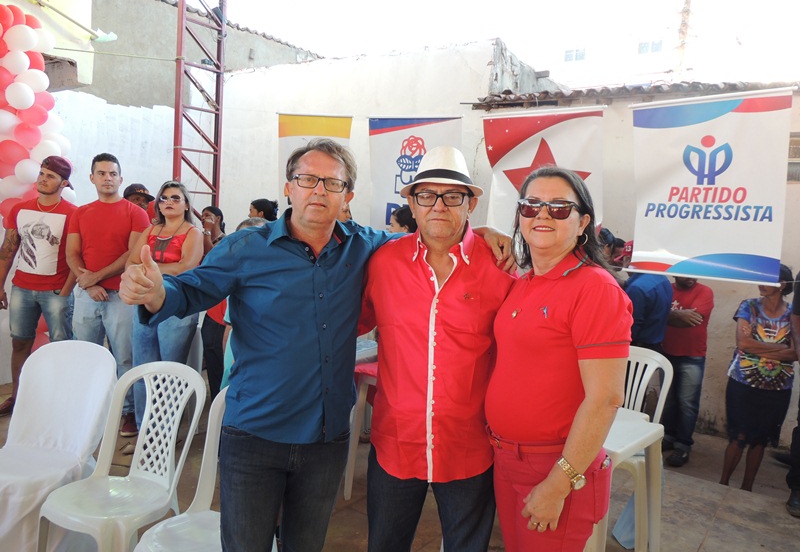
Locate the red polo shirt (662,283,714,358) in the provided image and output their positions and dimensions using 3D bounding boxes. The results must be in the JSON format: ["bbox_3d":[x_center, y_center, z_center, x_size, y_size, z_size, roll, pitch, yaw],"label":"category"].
[{"bbox_3d":[2.220,0.340,5.050,0.480,0.590,0.280,5,4,29],"label":"red polo shirt"}]

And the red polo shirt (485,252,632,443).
[{"bbox_3d":[0.399,0.185,1.750,0.450,0.510,0.290,6,4,35],"label":"red polo shirt"}]

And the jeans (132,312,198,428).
[{"bbox_3d":[-1.433,0.543,3.970,0.410,0.930,0.290,-1,7,-18],"label":"jeans"}]

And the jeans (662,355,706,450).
[{"bbox_3d":[2.234,0.942,5.100,0.380,0.920,0.290,6,8,35],"label":"jeans"}]

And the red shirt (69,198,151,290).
[{"bbox_3d":[-1.734,-0.187,3.850,0.490,0.570,0.270,2,3,-21],"label":"red shirt"}]

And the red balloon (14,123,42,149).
[{"bbox_3d":[-2.698,-1.017,4.700,0.205,0.200,0.205,3,3,0],"label":"red balloon"}]

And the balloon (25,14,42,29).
[{"bbox_3d":[-2.784,-1.855,4.850,0.220,0.230,0.220,-3,7,-30],"label":"balloon"}]

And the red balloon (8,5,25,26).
[{"bbox_3d":[-2.912,-1.915,4.850,0.220,0.230,0.220,-3,7,-30],"label":"red balloon"}]

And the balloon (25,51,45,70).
[{"bbox_3d":[-2.701,-1.556,4.750,0.200,0.205,0.200,3,3,0],"label":"balloon"}]

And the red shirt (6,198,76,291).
[{"bbox_3d":[-2.438,-0.214,4.400,0.480,0.640,0.280,-2,7,-24],"label":"red shirt"}]

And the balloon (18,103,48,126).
[{"bbox_3d":[-2.662,-1.169,4.700,0.215,0.190,0.205,3,3,0],"label":"balloon"}]

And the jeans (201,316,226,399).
[{"bbox_3d":[-1.358,0.664,4.750,0.240,0.850,0.310,1,4,-37],"label":"jeans"}]

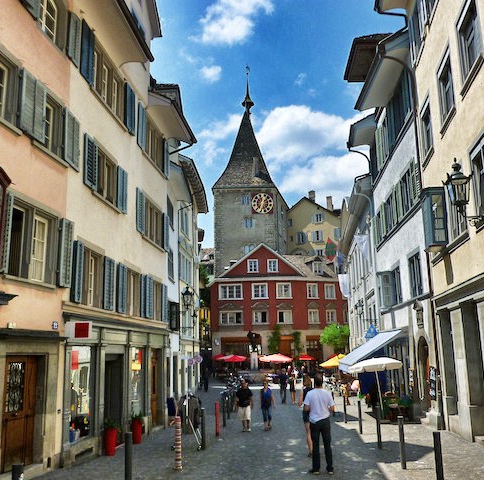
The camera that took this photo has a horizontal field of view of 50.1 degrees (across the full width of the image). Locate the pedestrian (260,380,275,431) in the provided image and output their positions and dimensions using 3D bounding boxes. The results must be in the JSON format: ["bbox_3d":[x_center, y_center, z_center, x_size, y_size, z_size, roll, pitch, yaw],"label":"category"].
[{"bbox_3d":[0.828,5.504,17.350,0.480,1.670,0.360,-2,-12,3],"label":"pedestrian"}]

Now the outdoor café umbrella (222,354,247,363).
[{"bbox_3d":[-0.779,11.709,46.777,2.600,2.600,2.600,-1,-12,0],"label":"outdoor café umbrella"}]

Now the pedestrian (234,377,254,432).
[{"bbox_3d":[0.088,5.428,17.083,0.660,1.720,0.420,-1,-12,1],"label":"pedestrian"}]

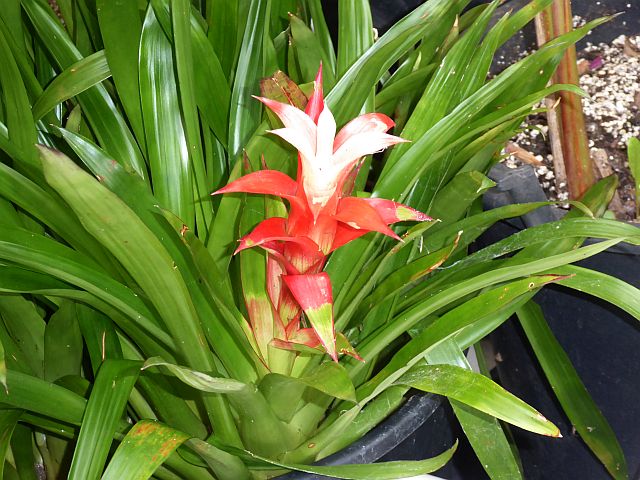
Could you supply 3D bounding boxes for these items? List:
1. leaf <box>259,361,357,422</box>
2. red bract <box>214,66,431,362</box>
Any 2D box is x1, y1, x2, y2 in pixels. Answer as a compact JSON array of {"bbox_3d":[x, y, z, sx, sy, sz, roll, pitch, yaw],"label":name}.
[{"bbox_3d":[-0.007,0.088,1.235,0.054,0.034,0.032,0,33,0],"label":"leaf"},{"bbox_3d":[0.000,-0.019,1.200,0.120,0.170,0.110,4,33,-3],"label":"red bract"}]

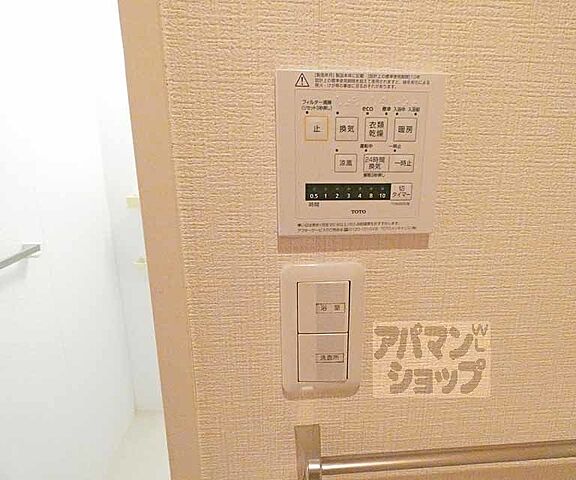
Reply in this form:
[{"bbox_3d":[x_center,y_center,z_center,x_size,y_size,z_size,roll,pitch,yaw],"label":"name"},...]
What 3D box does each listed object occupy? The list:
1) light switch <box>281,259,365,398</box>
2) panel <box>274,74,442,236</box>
[{"bbox_3d":[0.028,0.078,0.283,0.070,0.120,0.010,-1,14,-4],"label":"light switch"},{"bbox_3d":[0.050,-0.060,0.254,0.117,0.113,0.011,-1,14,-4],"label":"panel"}]

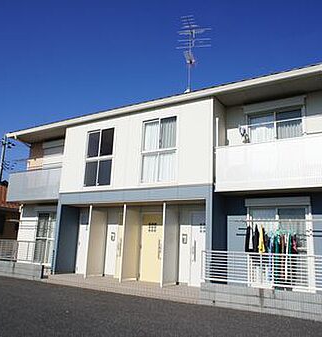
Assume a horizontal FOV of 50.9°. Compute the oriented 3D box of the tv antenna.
[{"bbox_3d":[1.699,-5.545,16.944,1.700,3.694,1.500,0,-13,10],"label":"tv antenna"}]

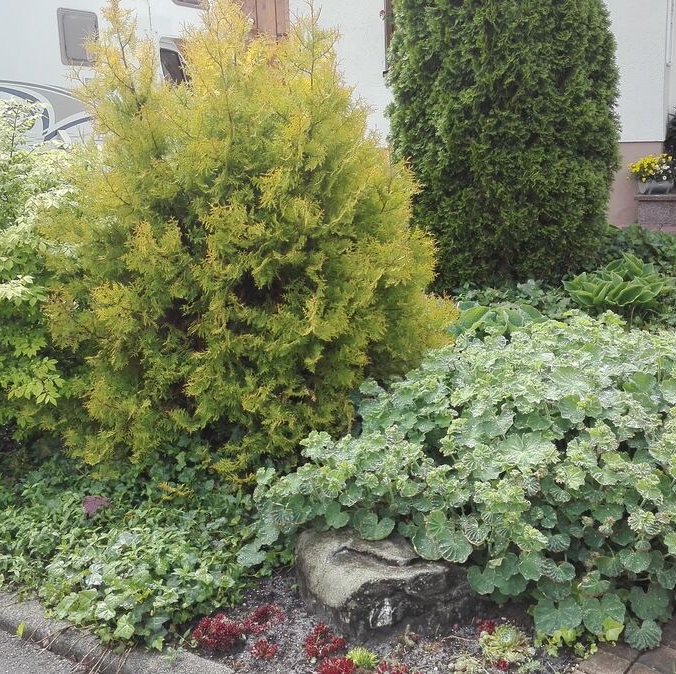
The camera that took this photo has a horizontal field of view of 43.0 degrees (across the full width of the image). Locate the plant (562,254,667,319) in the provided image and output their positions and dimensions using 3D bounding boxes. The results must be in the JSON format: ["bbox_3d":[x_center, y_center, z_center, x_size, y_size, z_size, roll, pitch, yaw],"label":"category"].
[{"bbox_3d":[1.470,-0.270,4.560,0.550,0.320,0.500,-2,11,0],"label":"plant"}]

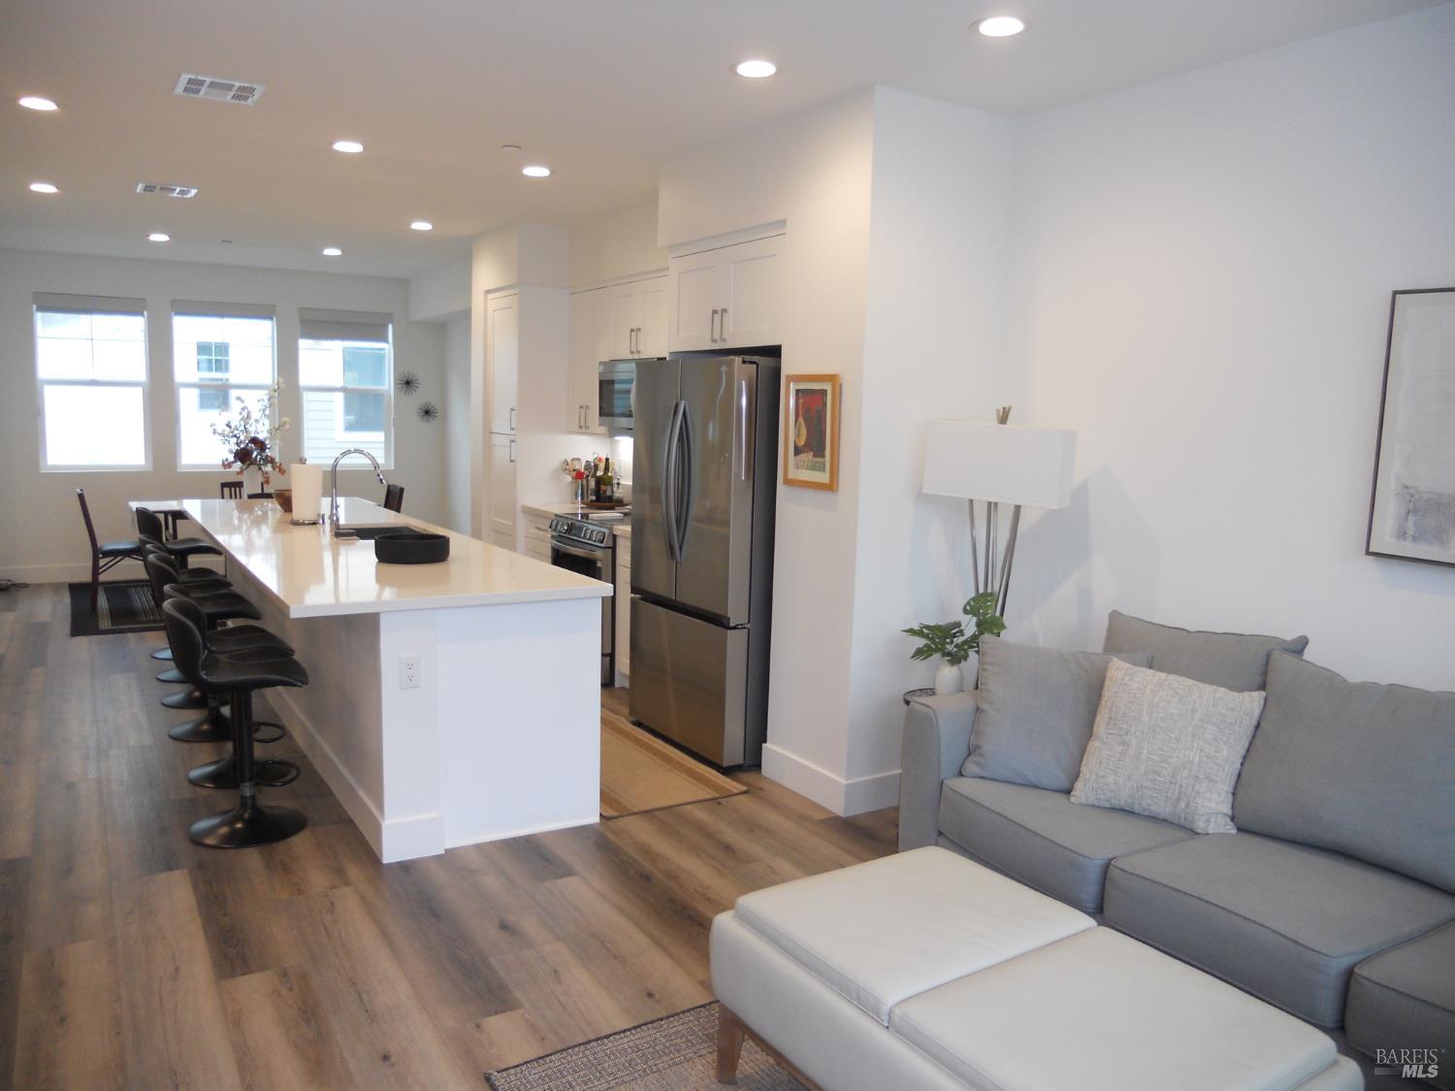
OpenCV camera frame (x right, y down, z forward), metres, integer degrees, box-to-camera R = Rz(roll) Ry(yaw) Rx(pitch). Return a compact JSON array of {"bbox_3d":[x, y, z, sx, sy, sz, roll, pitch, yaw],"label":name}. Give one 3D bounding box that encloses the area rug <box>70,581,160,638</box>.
[{"bbox_3d":[-3.781,0.399,8.997,2.490,0.012,2.350,-3,8,-31],"label":"area rug"}]

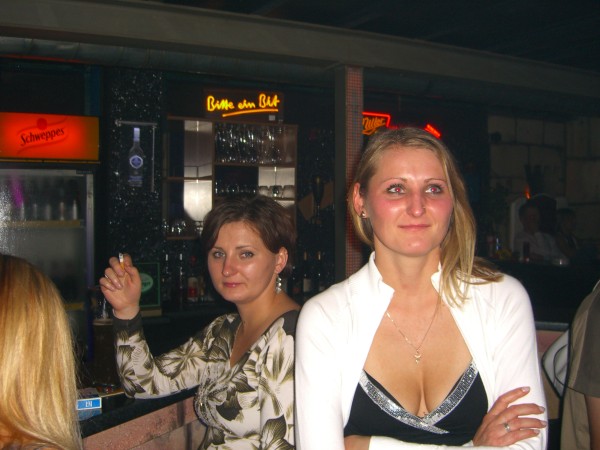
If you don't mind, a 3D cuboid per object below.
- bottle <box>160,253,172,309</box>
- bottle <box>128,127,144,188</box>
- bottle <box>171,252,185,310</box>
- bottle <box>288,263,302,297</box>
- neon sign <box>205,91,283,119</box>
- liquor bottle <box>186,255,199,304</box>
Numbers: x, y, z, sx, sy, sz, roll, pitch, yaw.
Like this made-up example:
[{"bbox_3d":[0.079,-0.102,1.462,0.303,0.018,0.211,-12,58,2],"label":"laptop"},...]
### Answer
[{"bbox_3d":[-0.770,0.323,3.800,0.074,0.310,0.074,0,0,-22],"label":"bottle"},{"bbox_3d":[-0.938,-0.386,3.780,0.082,0.342,0.080,0,0,-22],"label":"bottle"},{"bbox_3d":[-0.707,0.323,3.800,0.076,0.310,0.076,0,0,-22],"label":"bottle"},{"bbox_3d":[-0.028,0.347,4.080,0.078,0.240,0.078,0,0,-22],"label":"bottle"},{"bbox_3d":[-0.353,-0.752,4.120,0.500,0.170,0.050,0,0,-22],"label":"neon sign"},{"bbox_3d":[-0.640,0.320,3.920,0.071,0.278,0.071,0,0,-22],"label":"liquor bottle"}]

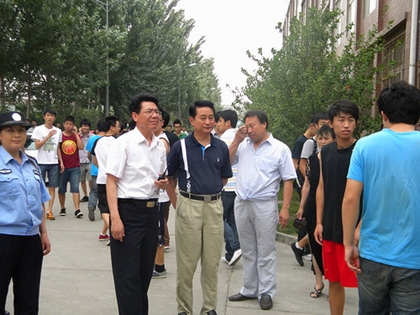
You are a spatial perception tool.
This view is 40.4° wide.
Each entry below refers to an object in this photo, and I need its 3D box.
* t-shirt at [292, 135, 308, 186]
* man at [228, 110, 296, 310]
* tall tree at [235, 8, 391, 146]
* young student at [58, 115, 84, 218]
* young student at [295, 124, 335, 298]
[{"bbox_3d":[1.165,0.045,6.816,0.290,0.640,0.450,4,5,45],"label":"t-shirt"},{"bbox_3d":[0.475,0.455,5.158,0.600,1.710,0.420,3,4,37],"label":"man"},{"bbox_3d":[2.079,-1.036,11.458,3.100,3.900,2.900,0,4,0],"label":"tall tree"},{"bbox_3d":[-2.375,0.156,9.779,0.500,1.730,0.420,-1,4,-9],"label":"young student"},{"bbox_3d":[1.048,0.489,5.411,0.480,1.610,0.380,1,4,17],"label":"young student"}]

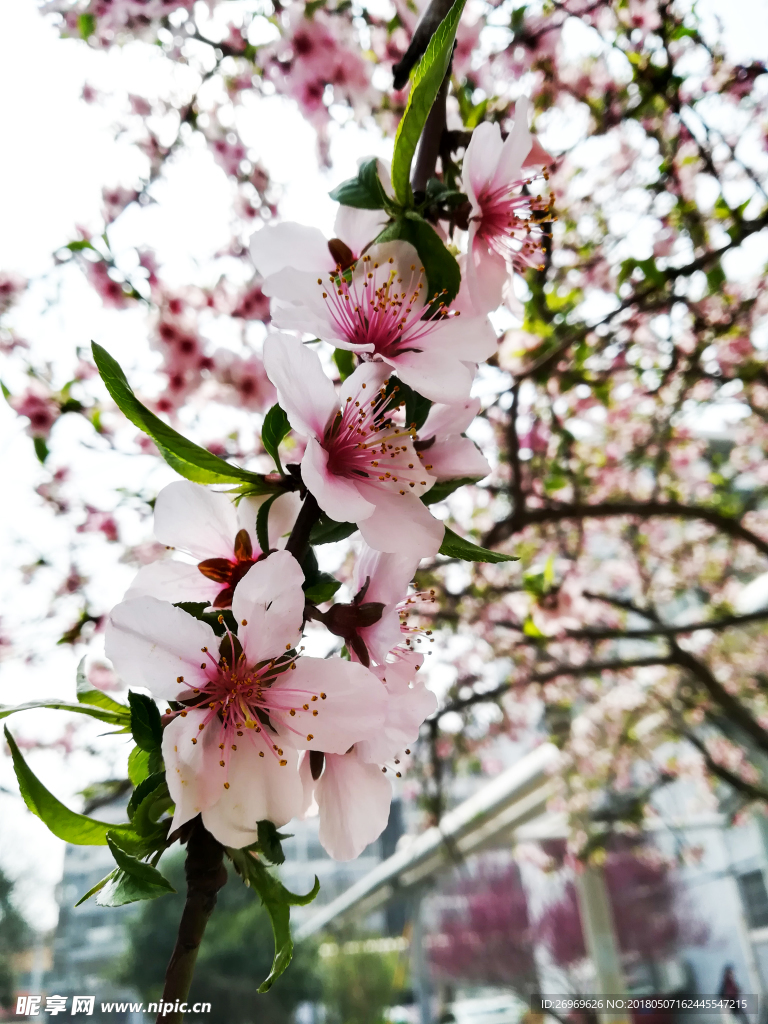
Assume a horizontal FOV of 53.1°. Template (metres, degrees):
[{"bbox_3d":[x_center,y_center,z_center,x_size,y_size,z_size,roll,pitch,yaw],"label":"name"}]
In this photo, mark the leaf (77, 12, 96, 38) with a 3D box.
[{"bbox_3d":[-0.348,-0.569,0.900,0.023,0.030,0.012,0,0,0],"label":"leaf"}]

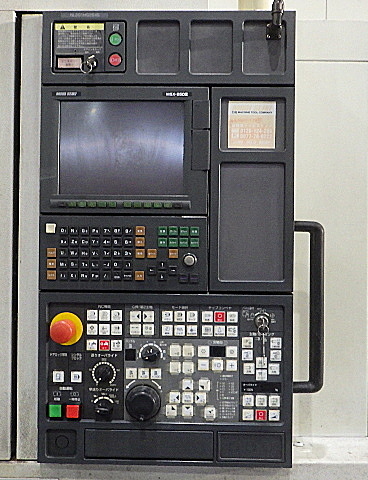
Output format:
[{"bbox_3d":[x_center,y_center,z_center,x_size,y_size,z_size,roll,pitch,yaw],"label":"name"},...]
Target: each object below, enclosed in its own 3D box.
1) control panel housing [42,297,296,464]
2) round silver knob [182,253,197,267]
[{"bbox_3d":[-0.031,0.246,0.930,0.448,0.305,0.062,1,0,1],"label":"control panel housing"},{"bbox_3d":[0.011,0.035,0.906,0.025,0.025,0.016,1,0,1],"label":"round silver knob"}]

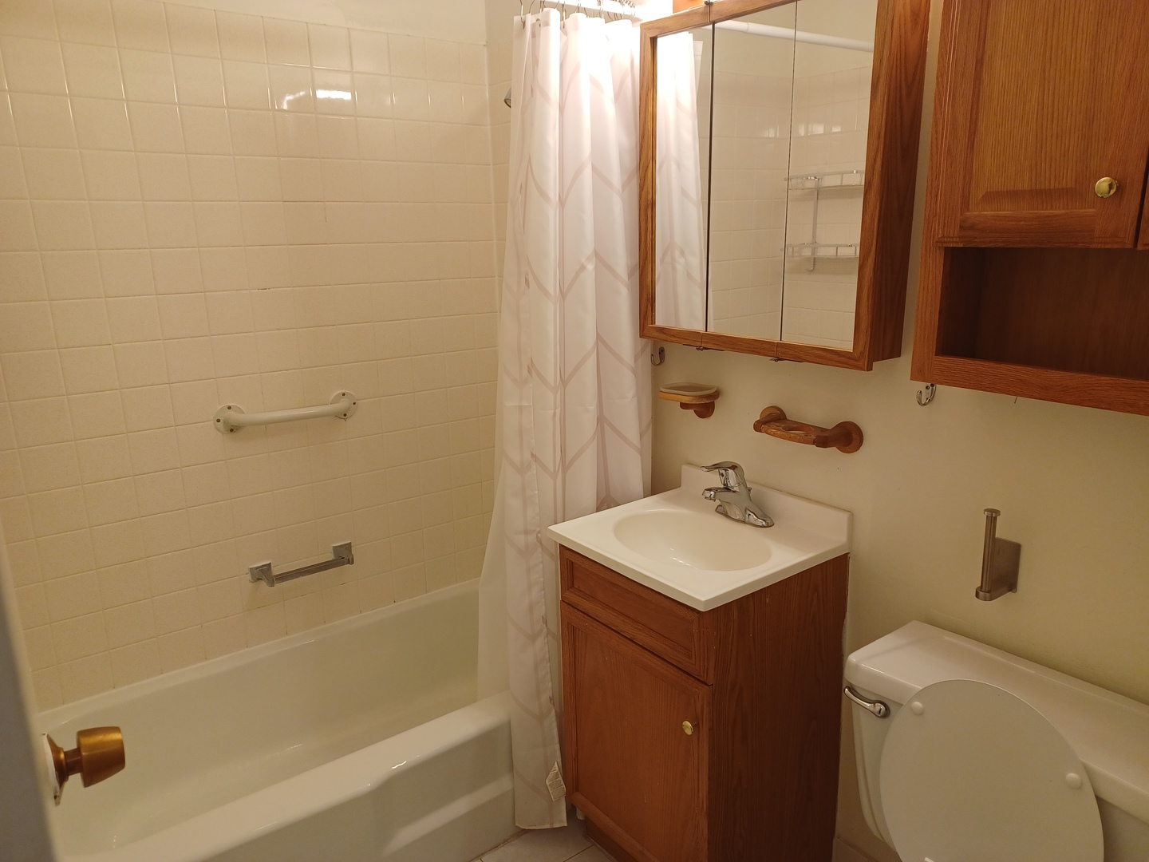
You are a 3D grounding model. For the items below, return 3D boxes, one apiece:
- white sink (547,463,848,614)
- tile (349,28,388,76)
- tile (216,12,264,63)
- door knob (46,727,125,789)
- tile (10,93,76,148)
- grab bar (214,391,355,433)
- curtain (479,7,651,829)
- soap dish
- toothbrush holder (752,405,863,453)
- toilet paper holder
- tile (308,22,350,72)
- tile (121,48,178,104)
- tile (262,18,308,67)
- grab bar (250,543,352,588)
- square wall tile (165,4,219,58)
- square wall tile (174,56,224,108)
[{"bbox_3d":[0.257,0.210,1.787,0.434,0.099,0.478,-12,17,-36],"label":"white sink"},{"bbox_3d":[-0.549,-1.012,2.223,0.108,0.108,0.010,-11,17,-35],"label":"tile"},{"bbox_3d":[-0.816,-0.962,2.033,0.108,0.108,0.010,-11,17,-35],"label":"tile"},{"bbox_3d":[-0.475,0.320,0.810,0.062,0.066,0.066,-11,17,-35],"label":"door knob"},{"bbox_3d":[-1.169,-0.681,1.831,0.108,0.108,0.010,-11,17,-35],"label":"tile"},{"bbox_3d":[-0.759,-0.044,2.246,0.390,0.082,0.066,-11,17,-35],"label":"grab bar"},{"bbox_3d":[0.027,0.035,1.956,0.440,1.850,0.165,-11,17,-35],"label":"curtain"},{"bbox_3d":[0.260,-0.058,1.899,0.112,0.079,0.130,-11,17,-35],"label":"soap dish"},{"bbox_3d":[0.469,0.002,1.749,0.076,0.067,0.265,-12,17,-36],"label":"toothbrush holder"},{"bbox_3d":[0.701,0.201,1.388,0.076,0.160,0.050,-11,17,-35],"label":"toilet paper holder"},{"bbox_3d":[-0.637,-0.995,2.160,0.108,0.107,0.010,-11,17,-35],"label":"tile"},{"bbox_3d":[-0.991,-0.822,1.933,0.108,0.108,0.010,-11,17,-35],"label":"tile"},{"bbox_3d":[-0.727,-0.979,2.097,0.108,0.108,0.010,-11,17,-35],"label":"tile"},{"bbox_3d":[-0.756,0.381,2.348,0.289,0.047,0.065,-11,17,-35],"label":"grab bar"},{"bbox_3d":[-0.905,-0.946,1.969,0.108,0.108,0.010,-11,17,-35],"label":"square wall tile"},{"bbox_3d":[-0.901,-0.839,1.997,0.108,0.108,0.010,-11,17,-35],"label":"square wall tile"}]

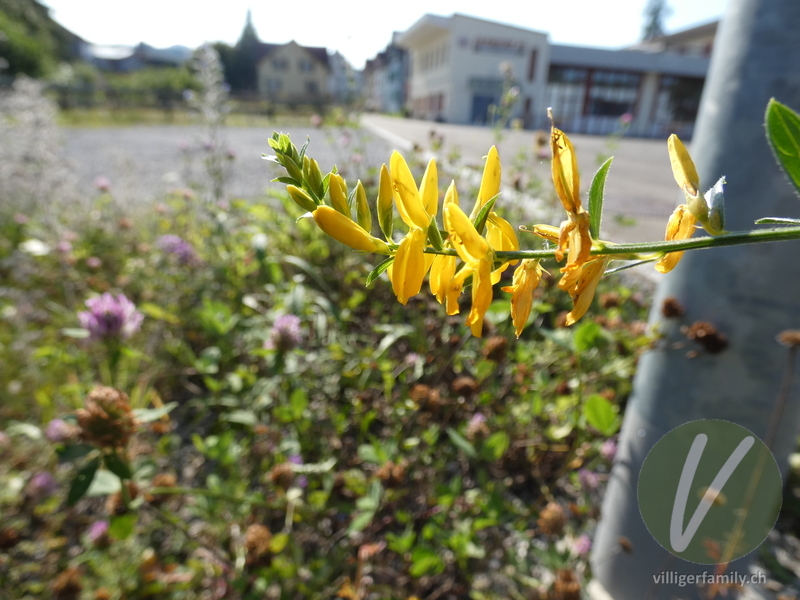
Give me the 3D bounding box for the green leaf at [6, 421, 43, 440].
[{"bbox_3d":[-0.179,0.062,0.220,0.017,0.006,0.010,8,23,17],"label":"green leaf"}]

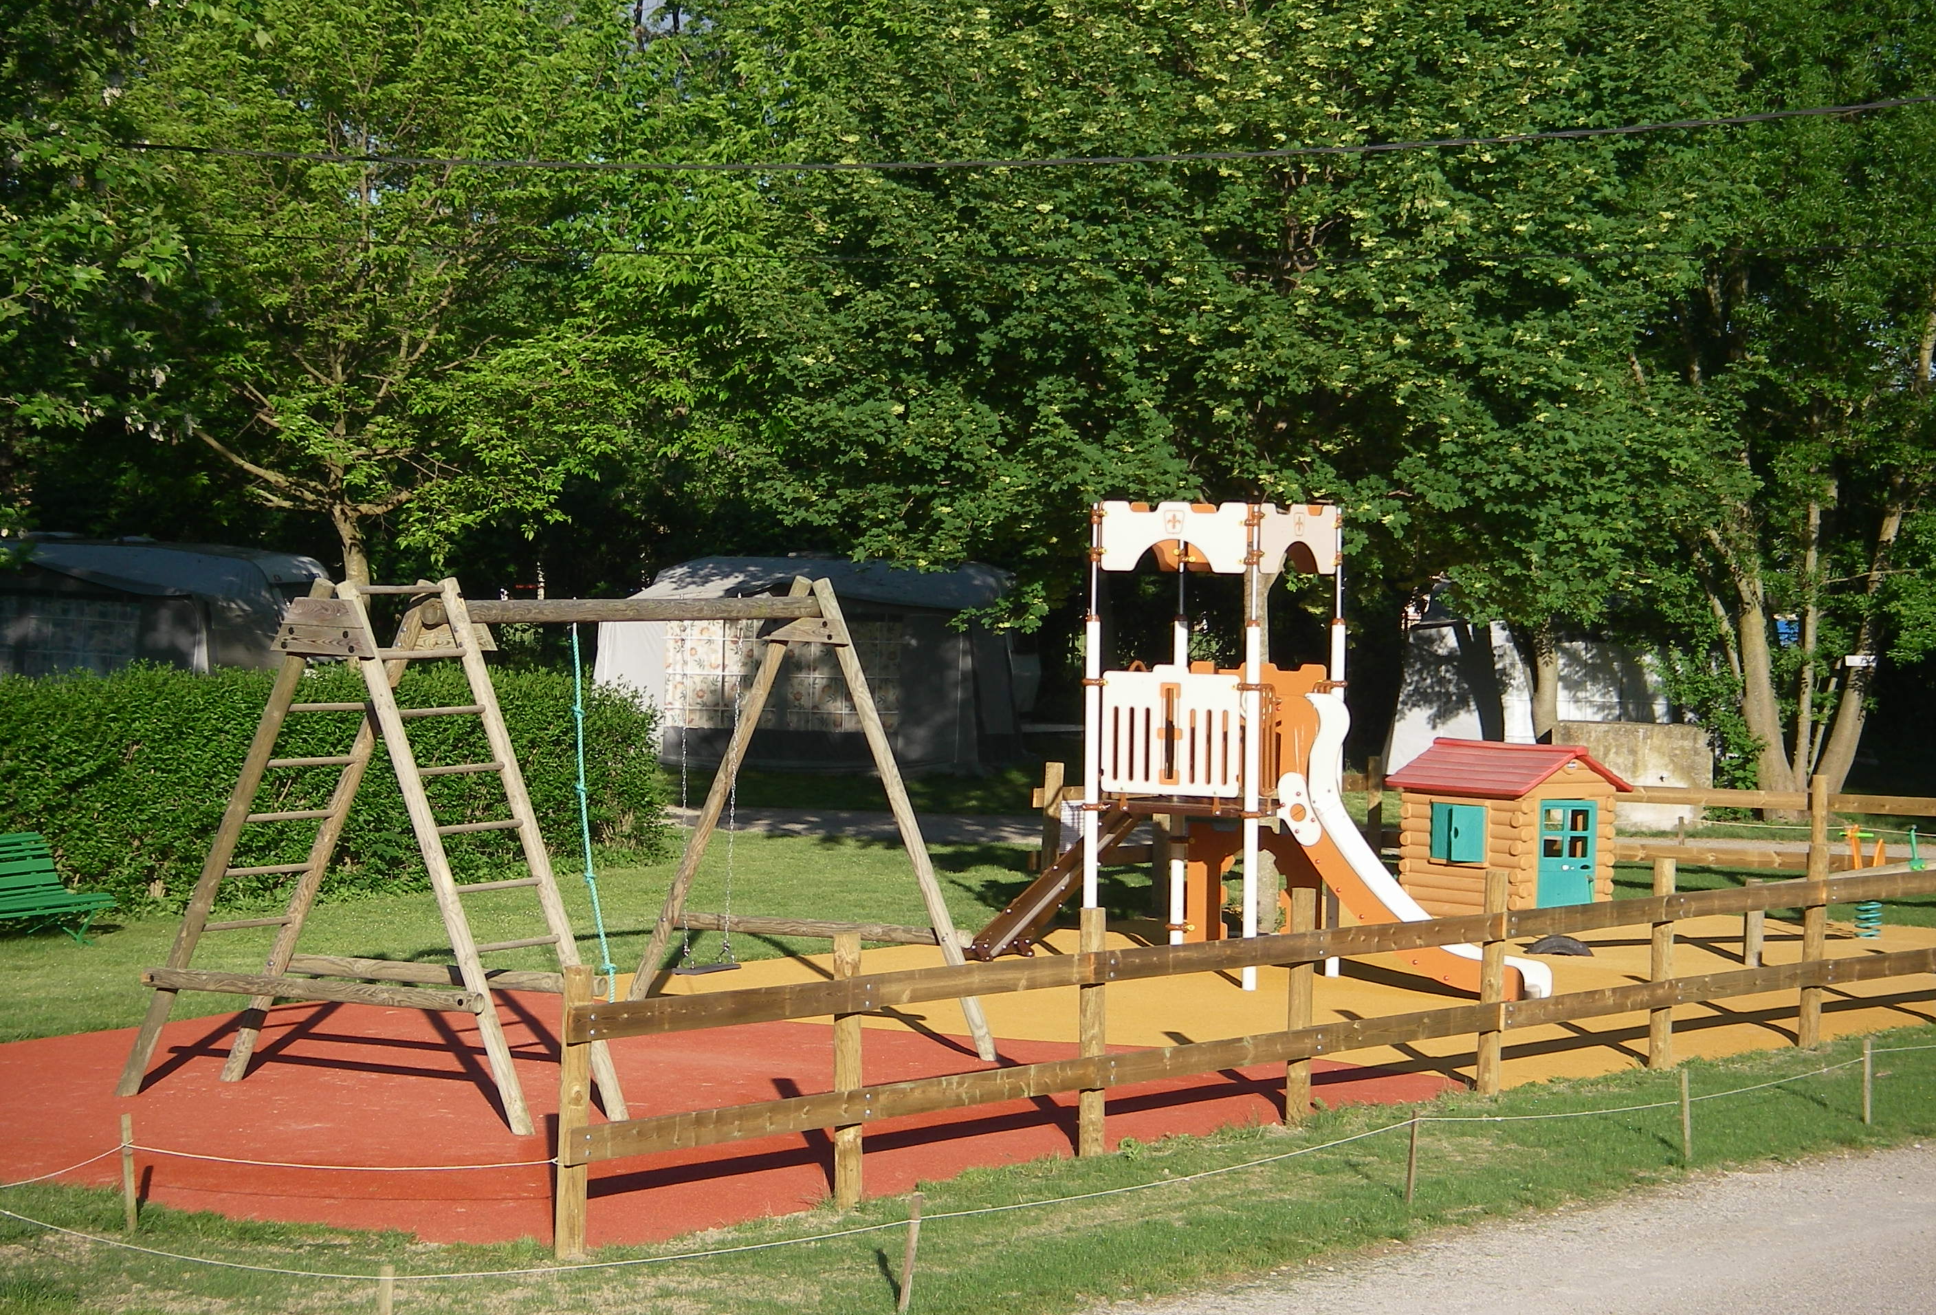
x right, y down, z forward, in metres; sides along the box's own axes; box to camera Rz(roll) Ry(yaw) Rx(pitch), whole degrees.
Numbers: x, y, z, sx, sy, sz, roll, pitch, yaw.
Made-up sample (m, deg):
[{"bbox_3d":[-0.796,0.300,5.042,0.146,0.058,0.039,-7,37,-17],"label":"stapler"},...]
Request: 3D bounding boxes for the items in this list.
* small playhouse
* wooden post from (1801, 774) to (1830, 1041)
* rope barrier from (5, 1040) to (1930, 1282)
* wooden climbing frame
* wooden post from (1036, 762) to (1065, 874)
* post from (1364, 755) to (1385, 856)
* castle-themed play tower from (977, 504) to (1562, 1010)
[{"bbox_3d":[3.831,1.226,32.974,1.081,1.246,1.503,0,2,-36],"label":"small playhouse"},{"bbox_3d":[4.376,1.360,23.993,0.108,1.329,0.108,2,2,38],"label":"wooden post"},{"bbox_3d":[0.653,1.935,18.215,2.060,0.433,9.888,2,2,38],"label":"rope barrier"},{"bbox_3d":[-1.830,0.811,22.200,2.339,2.369,4.028,2,2,31],"label":"wooden climbing frame"},{"bbox_3d":[0.551,1.280,31.248,0.118,1.092,0.118,2,2,38],"label":"wooden post"},{"bbox_3d":[3.014,1.260,34.544,0.103,1.061,0.103,2,2,38],"label":"post"},{"bbox_3d":[1.702,0.504,27.831,3.780,2.853,1.257,2,2,31],"label":"castle-themed play tower"}]

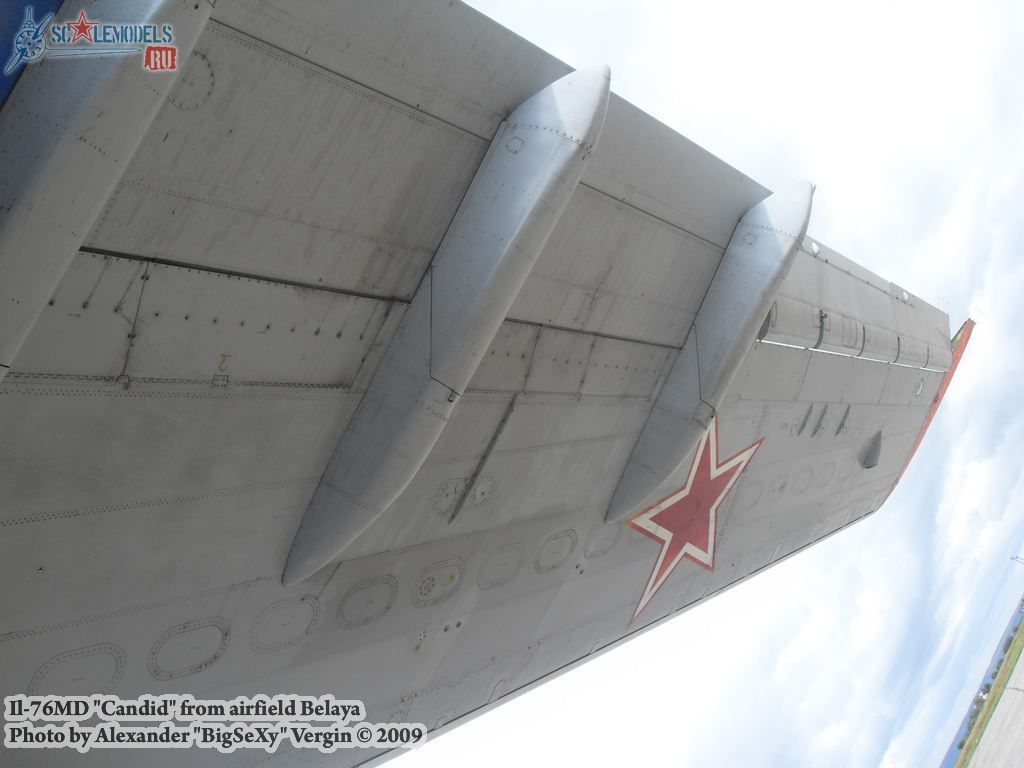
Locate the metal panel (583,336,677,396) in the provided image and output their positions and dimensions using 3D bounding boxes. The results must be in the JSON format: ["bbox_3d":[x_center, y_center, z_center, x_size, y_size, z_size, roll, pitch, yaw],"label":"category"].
[{"bbox_3d":[0.827,-0.113,7.456,1.132,0.040,0.399,3,-75,-53],"label":"metal panel"}]

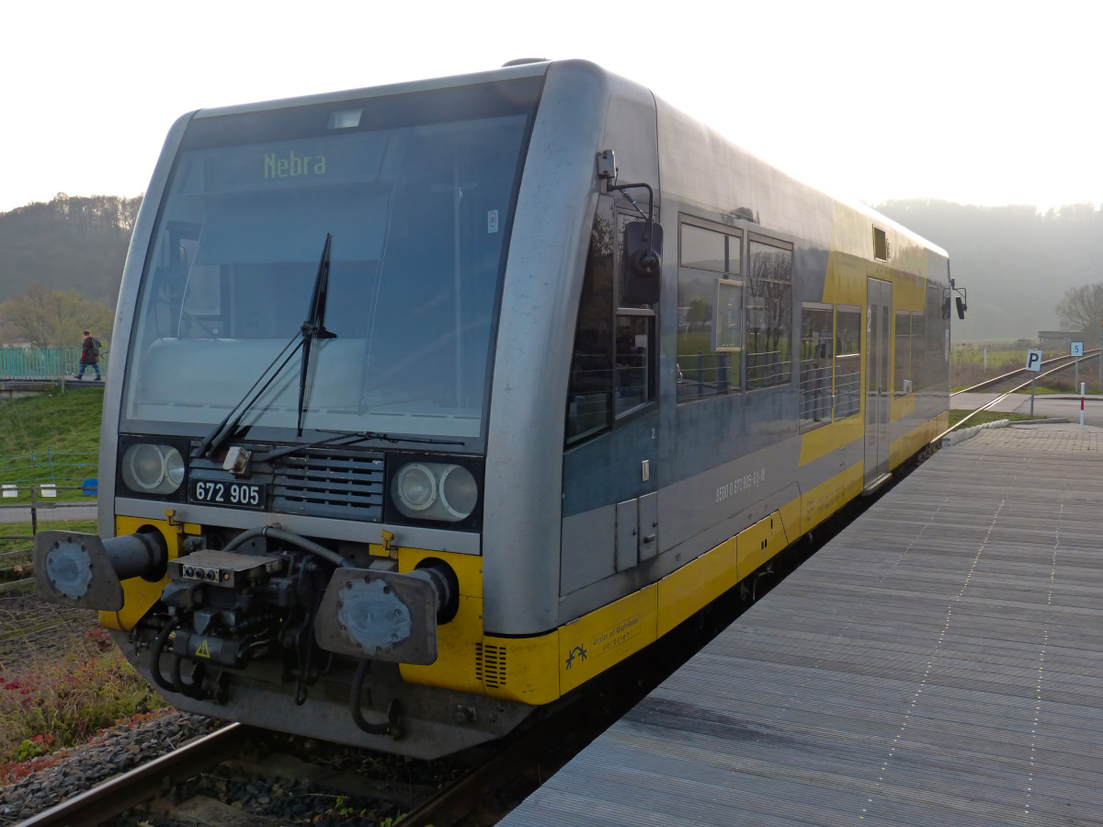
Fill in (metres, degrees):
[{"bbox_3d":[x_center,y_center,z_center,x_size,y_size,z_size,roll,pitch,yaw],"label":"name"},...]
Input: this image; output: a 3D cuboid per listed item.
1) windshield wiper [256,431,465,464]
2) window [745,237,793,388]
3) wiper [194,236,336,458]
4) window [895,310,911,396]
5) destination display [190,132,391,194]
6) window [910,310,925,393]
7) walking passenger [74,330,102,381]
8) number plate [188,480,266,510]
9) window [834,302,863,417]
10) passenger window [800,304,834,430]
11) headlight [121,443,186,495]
[{"bbox_3d":[-0.919,0.163,4.409,1.173,0.163,0.082,2,-13,25],"label":"windshield wiper"},{"bbox_3d":[1.523,-0.702,6.713,0.051,1.051,1.102,2,5,29],"label":"window"},{"bbox_3d":[-1.361,-0.342,4.736,0.704,1.183,0.092,2,-13,25],"label":"wiper"},{"bbox_3d":[4.248,-0.720,11.605,0.051,1.051,1.102,2,5,29],"label":"window"},{"bbox_3d":[-1.442,-1.373,5.284,1.275,0.240,0.102,2,5,25],"label":"destination display"},{"bbox_3d":[4.854,-0.816,12.687,0.051,1.051,1.102,2,5,29],"label":"window"},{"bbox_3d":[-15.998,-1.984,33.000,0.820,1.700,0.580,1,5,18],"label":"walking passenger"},{"bbox_3d":[-1.615,0.399,4.766,0.484,0.122,0.020,2,5,25],"label":"number plate"},{"bbox_3d":[2.772,-0.487,8.970,0.051,1.051,1.102,2,5,29],"label":"window"},{"bbox_3d":[2.200,-0.397,7.950,0.051,1.051,1.102,2,5,29],"label":"passenger window"},{"bbox_3d":[-2.070,0.285,5.042,0.449,0.250,0.133,2,5,25],"label":"headlight"}]

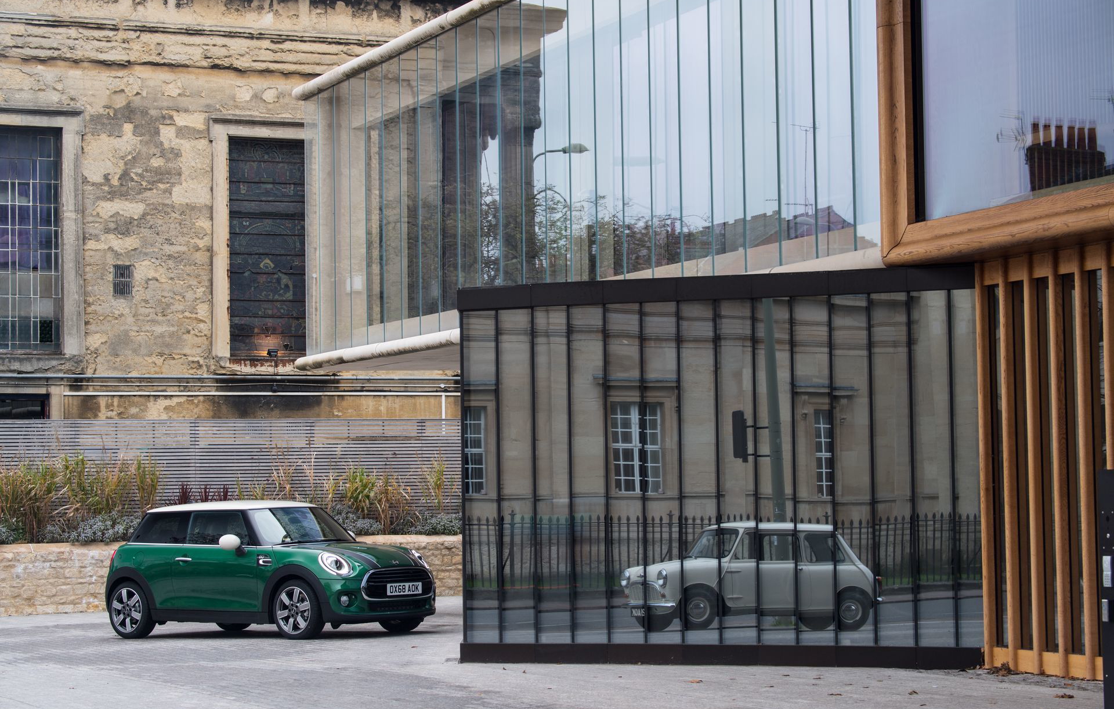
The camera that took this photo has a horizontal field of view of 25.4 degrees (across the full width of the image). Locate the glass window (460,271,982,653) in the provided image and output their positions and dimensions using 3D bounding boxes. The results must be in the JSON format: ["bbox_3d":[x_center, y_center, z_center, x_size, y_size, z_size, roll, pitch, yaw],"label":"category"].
[{"bbox_3d":[1.261,0.918,20.021,4.378,3.072,0.200,-2,-4,22],"label":"glass window"}]

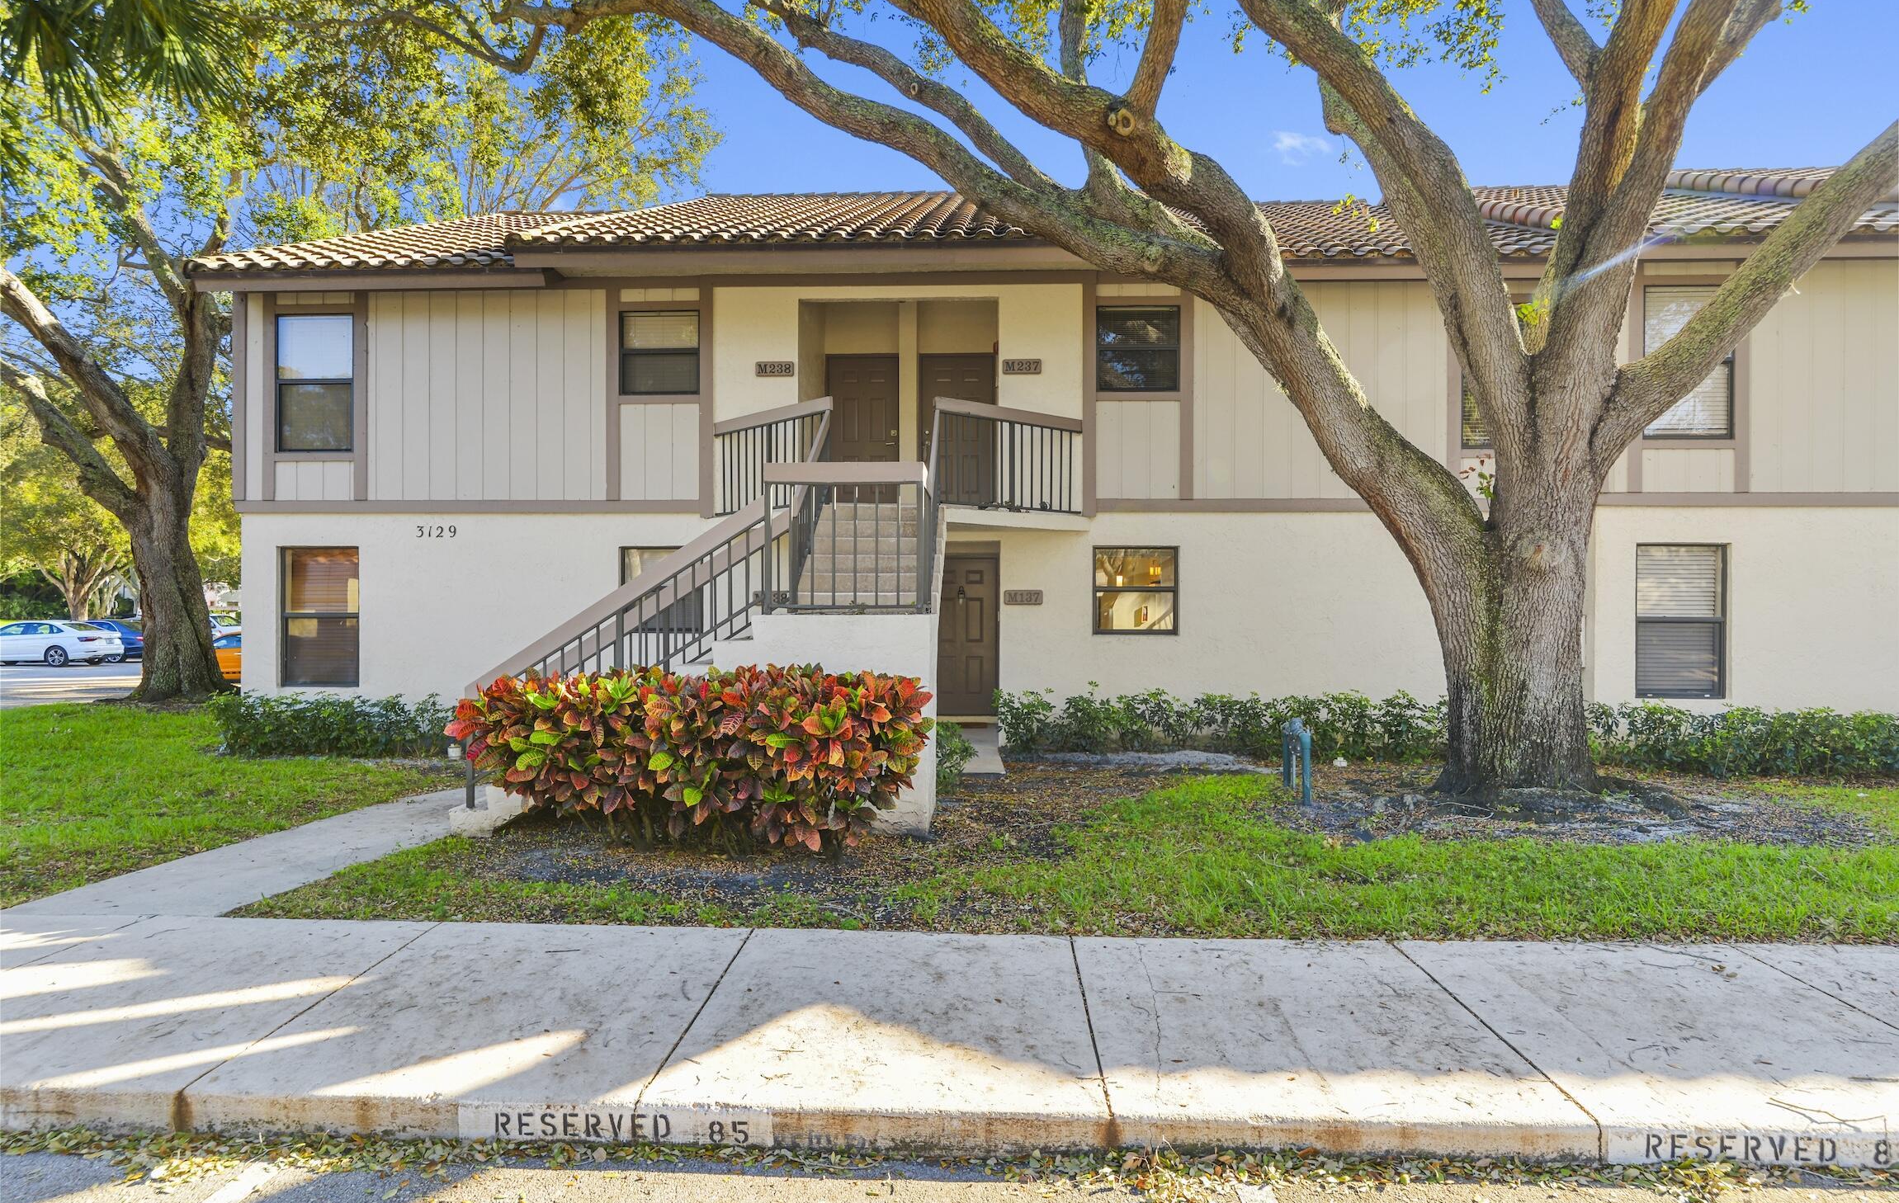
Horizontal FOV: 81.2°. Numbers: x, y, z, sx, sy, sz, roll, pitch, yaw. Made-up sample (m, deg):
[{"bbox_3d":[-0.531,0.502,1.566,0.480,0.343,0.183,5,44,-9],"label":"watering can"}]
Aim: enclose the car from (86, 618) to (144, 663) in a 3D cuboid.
[{"bbox_3d":[-29.000,1.360,37.700,4.600,1.460,1.820,0,0,3],"label":"car"}]

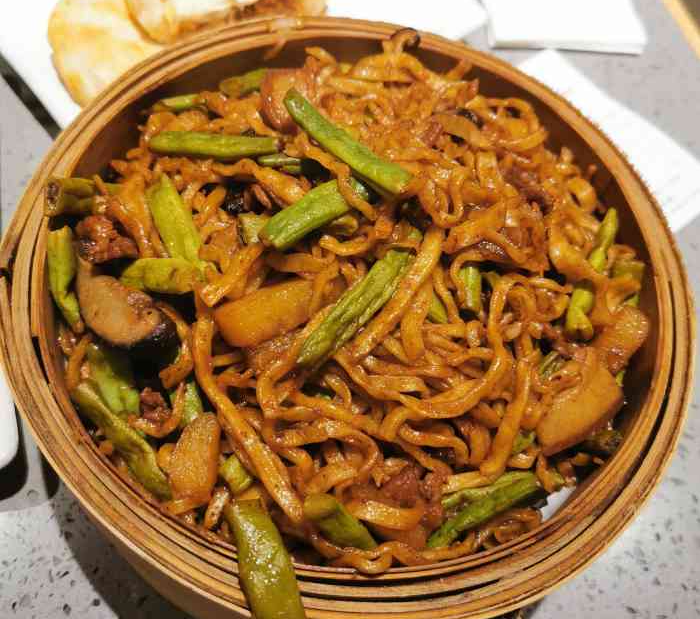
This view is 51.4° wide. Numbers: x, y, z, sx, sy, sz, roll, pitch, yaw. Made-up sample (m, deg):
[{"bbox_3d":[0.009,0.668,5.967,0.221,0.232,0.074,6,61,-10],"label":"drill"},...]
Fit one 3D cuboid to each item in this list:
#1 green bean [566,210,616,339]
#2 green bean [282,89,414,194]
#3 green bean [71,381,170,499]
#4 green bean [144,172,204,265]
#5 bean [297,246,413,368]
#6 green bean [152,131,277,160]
[{"bbox_3d":[0.096,-0.015,0.284,0.009,0.007,0.063,22,63,4],"label":"green bean"},{"bbox_3d":[-0.002,-0.066,0.279,0.010,0.008,0.062,-37,67,-24],"label":"green bean"},{"bbox_3d":[-0.071,0.040,0.227,0.009,0.007,0.045,-37,70,-23],"label":"green bean"},{"bbox_3d":[-0.063,-0.032,0.266,0.011,0.007,0.044,-22,62,-18],"label":"green bean"},{"bbox_3d":[0.002,-0.002,0.249,0.012,0.008,0.054,38,68,12],"label":"bean"},{"bbox_3d":[-0.053,-0.064,0.282,0.049,0.007,0.009,0,62,-1],"label":"green bean"}]

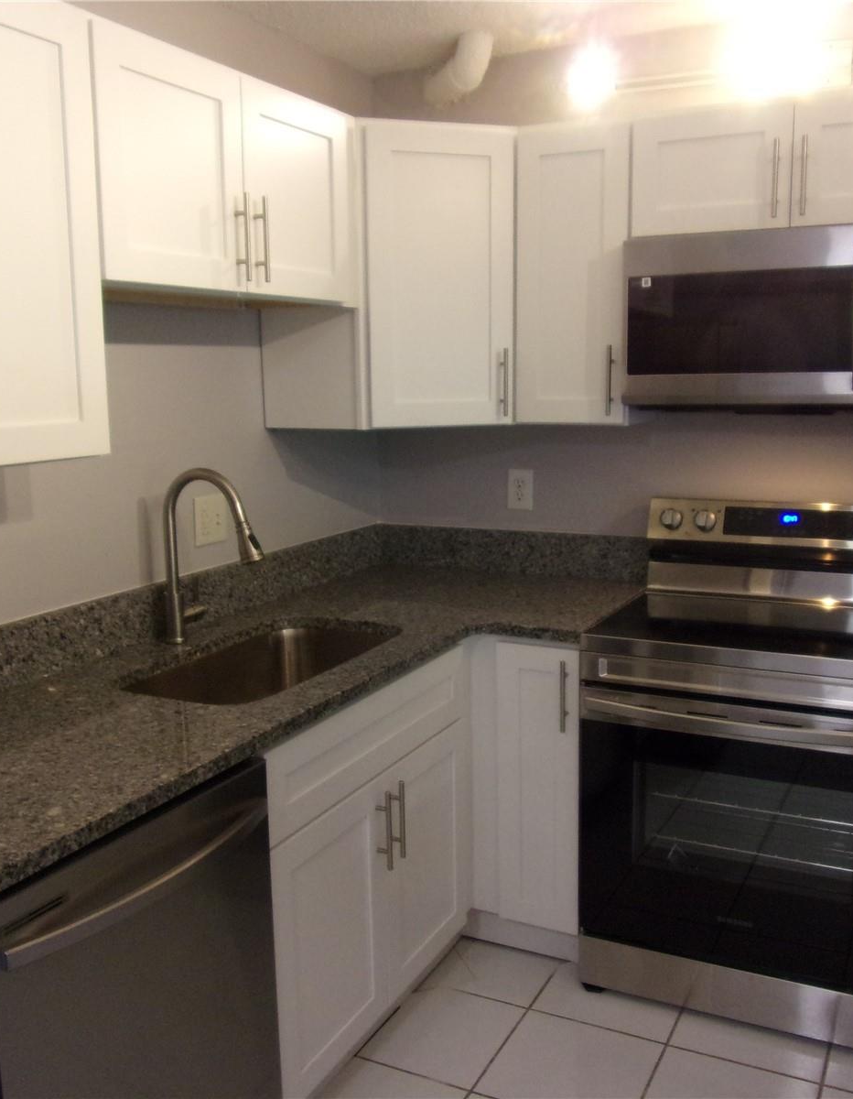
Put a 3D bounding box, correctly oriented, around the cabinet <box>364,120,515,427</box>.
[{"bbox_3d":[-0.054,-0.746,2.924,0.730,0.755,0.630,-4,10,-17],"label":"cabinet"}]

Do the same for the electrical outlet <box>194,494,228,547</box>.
[{"bbox_3d":[-0.548,-0.075,2.586,0.008,0.124,0.122,4,11,27],"label":"electrical outlet"}]

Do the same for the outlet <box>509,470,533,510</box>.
[{"bbox_3d":[0.292,-0.182,3.123,0.080,0.125,0.008,4,11,27],"label":"outlet"}]

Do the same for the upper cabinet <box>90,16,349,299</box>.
[{"bbox_3d":[-0.521,-0.766,2.187,0.330,0.445,0.840,4,11,27],"label":"upper cabinet"}]

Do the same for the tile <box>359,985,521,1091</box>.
[{"bbox_3d":[0.039,1.136,2.390,0.305,0.010,0.330,4,11,27],"label":"tile"}]

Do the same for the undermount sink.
[{"bbox_3d":[-0.341,0.367,2.281,0.390,0.220,0.720,4,11,27],"label":"undermount sink"}]

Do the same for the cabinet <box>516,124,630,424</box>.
[{"bbox_3d":[0.446,-0.725,2.763,0.305,0.755,0.330,4,11,27],"label":"cabinet"}]

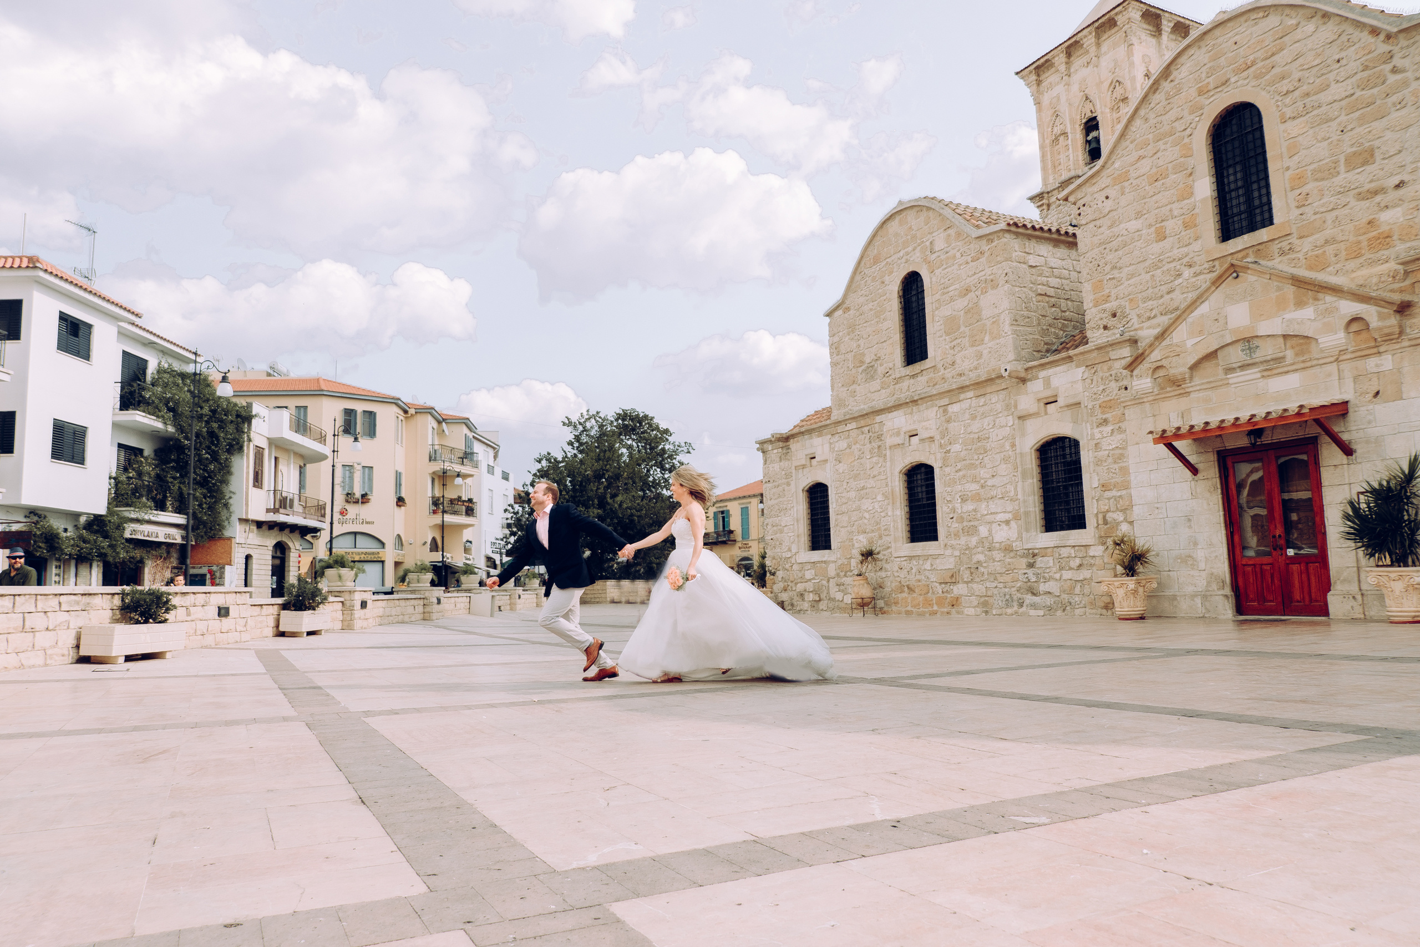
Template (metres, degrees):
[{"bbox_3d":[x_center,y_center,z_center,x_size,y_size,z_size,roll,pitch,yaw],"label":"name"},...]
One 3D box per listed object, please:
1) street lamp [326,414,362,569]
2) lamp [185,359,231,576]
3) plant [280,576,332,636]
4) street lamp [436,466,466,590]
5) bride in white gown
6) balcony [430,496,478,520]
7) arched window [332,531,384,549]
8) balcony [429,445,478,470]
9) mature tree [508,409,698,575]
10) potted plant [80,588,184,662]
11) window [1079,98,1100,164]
[{"bbox_3d":[-11.290,1.447,29.160,0.900,6.510,0.380,-2,-7,1],"label":"street lamp"},{"bbox_3d":[-11.317,0.401,21.265,0.900,6.600,0.380,-2,-7,1],"label":"lamp"},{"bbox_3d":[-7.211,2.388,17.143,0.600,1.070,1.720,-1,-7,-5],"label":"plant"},{"bbox_3d":[-10.733,2.729,39.273,0.900,6.470,0.380,-2,-7,1],"label":"street lamp"},{"bbox_3d":[0.115,0.775,7.270,1.620,1.650,1.100,-2,-7,3],"label":"bride in white gown"},{"bbox_3d":[-15.188,2.220,55.950,1.150,1.250,4.000,-4,-7,14],"label":"balcony"},{"bbox_3d":[-18.433,3.499,49.339,2.900,0.890,0.200,4,-9,-38],"label":"arched window"},{"bbox_3d":[-15.188,-0.746,55.949,1.150,1.250,4.000,-4,-7,14],"label":"balcony"},{"bbox_3d":[-4.577,1.373,38.489,7.400,7.960,7.000,-2,-7,0],"label":"mature tree"},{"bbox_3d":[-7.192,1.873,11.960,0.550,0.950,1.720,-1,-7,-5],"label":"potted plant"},{"bbox_3d":[11.325,-10.113,28.050,0.300,2.090,0.730,2,-8,-30],"label":"window"}]

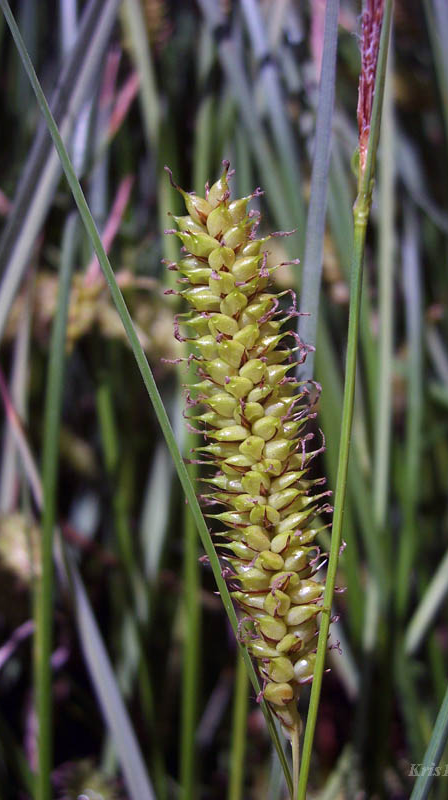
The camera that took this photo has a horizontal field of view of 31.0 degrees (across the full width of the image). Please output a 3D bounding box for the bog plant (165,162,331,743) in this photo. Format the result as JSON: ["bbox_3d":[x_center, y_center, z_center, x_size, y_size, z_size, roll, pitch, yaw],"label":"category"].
[{"bbox_3d":[0.004,0.006,0.092,0.014,0.065,0.014,-7,5,0],"label":"bog plant"}]

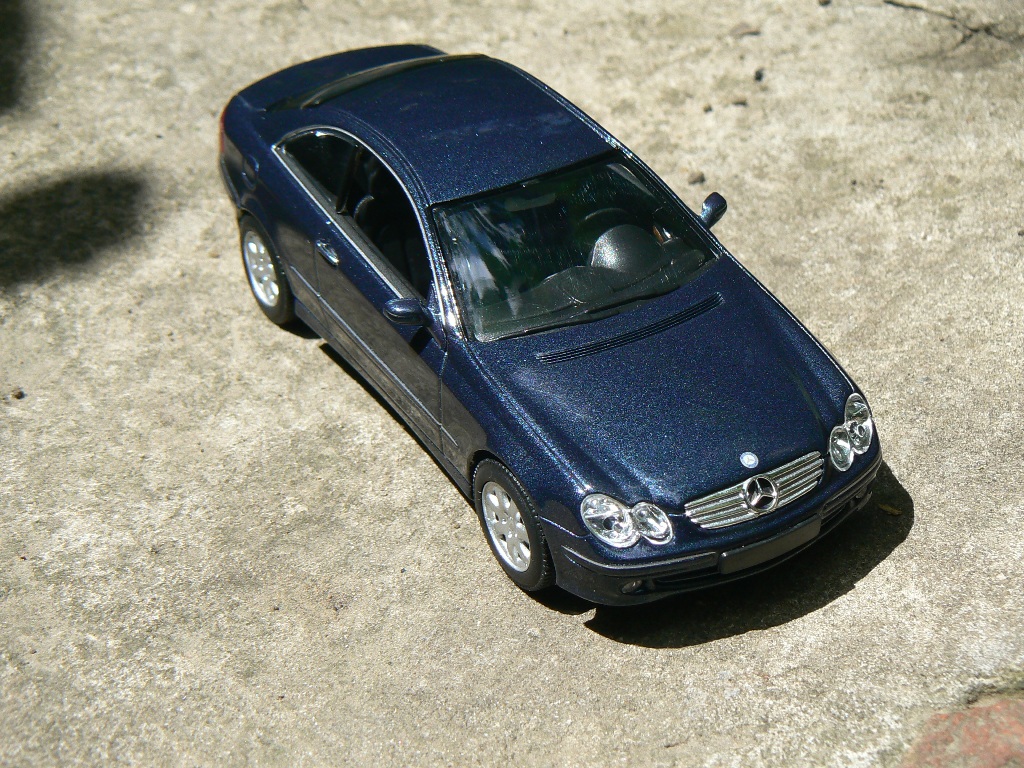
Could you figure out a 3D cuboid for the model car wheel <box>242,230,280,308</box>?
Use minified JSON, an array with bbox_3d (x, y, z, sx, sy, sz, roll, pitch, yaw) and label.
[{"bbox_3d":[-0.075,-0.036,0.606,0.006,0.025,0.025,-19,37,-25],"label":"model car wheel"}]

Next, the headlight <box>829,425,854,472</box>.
[{"bbox_3d":[0.081,0.016,0.489,0.007,0.010,0.005,-24,40,-31],"label":"headlight"}]

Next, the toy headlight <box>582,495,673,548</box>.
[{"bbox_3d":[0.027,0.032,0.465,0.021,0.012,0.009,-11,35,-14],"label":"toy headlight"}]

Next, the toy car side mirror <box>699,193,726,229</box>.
[{"bbox_3d":[0.055,-0.048,0.545,0.010,0.007,0.006,-19,37,-25],"label":"toy car side mirror"}]

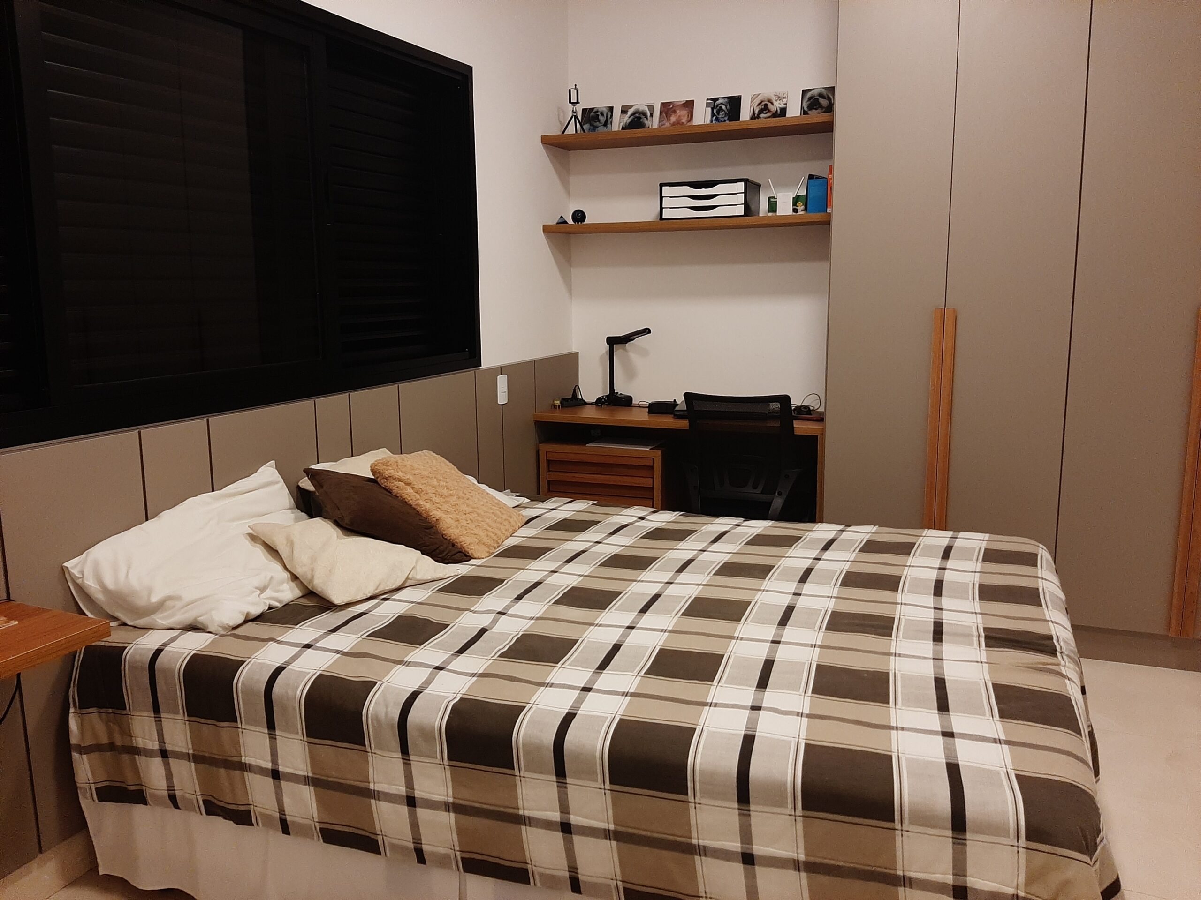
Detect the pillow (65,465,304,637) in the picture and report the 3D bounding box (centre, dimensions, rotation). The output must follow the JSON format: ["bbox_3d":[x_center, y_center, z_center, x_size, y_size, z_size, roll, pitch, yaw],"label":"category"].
[{"bbox_3d":[-0.853,0.220,2.233,0.410,0.170,0.680,34,21,6],"label":"pillow"}]

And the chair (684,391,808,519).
[{"bbox_3d":[0.586,0.217,3.579,0.570,0.910,0.580,4,11,23],"label":"chair"}]

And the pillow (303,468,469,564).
[{"bbox_3d":[-0.546,0.151,2.695,0.450,0.150,0.430,32,19,12],"label":"pillow"}]

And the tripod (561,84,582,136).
[{"bbox_3d":[-0.120,-1.504,4.002,0.105,0.222,0.105,2,11,14],"label":"tripod"}]

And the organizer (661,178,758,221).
[{"bbox_3d":[0.473,-1.051,3.826,0.372,0.152,0.260,4,11,23],"label":"organizer"}]

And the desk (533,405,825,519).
[{"bbox_3d":[0.388,0.214,4.028,1.265,0.761,0.495,4,11,23],"label":"desk"}]

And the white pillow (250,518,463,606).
[{"bbox_3d":[-0.640,0.251,2.384,0.400,0.140,0.400,32,27,30],"label":"white pillow"}]

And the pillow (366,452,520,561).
[{"bbox_3d":[-0.457,0.136,2.748,0.410,0.120,0.430,37,15,4],"label":"pillow"}]

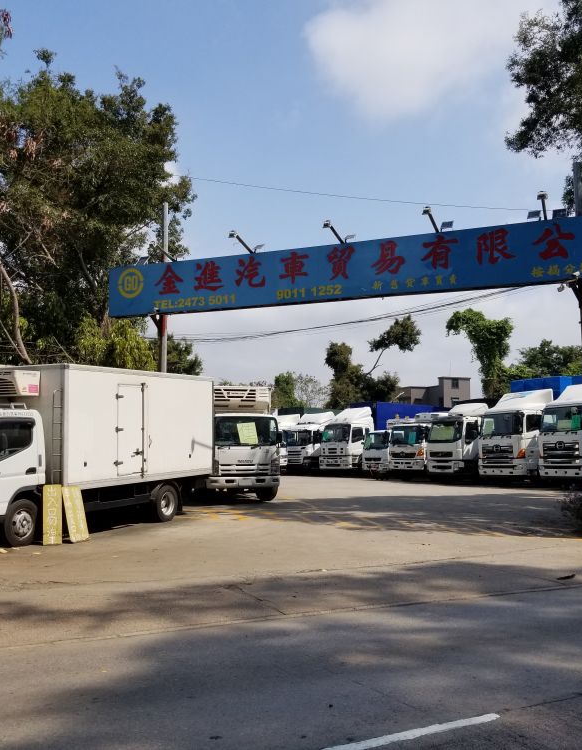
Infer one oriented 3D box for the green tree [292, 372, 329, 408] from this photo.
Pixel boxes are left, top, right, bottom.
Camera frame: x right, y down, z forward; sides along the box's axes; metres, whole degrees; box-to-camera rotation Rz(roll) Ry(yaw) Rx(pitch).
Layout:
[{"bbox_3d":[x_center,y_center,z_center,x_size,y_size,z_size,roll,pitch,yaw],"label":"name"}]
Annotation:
[{"bbox_3d":[1.834,3.945,69.644,3.700,8.200,3.700,0,-5,0],"label":"green tree"}]

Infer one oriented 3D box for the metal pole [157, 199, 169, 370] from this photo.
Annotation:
[{"bbox_3d":[-3.420,-0.645,20.338,0.150,8.100,0.150,0,-5,0],"label":"metal pole"}]

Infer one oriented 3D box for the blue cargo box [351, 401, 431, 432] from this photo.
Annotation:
[{"bbox_3d":[6.500,3.212,46.398,2.450,2.750,6.600,-4,-7,40],"label":"blue cargo box"}]

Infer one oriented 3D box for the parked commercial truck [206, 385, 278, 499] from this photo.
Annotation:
[{"bbox_3d":[-2.015,2.124,23.517,2.150,3.150,6.800,1,-5,-13],"label":"parked commercial truck"}]

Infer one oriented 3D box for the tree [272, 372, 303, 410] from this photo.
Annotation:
[{"bbox_3d":[-0.303,3.487,64.947,3.200,7.800,3.200,0,-5,0],"label":"tree"}]

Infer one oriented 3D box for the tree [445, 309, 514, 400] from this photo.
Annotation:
[{"bbox_3d":[13.552,0.816,54.142,4.400,11.200,4.200,0,-5,0],"label":"tree"}]

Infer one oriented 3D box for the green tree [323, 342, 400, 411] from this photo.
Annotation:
[{"bbox_3d":[5.463,2.327,57.592,5.900,9.400,5.300,0,-5,0],"label":"green tree"}]

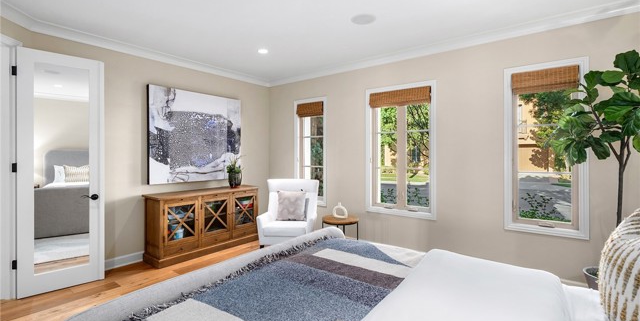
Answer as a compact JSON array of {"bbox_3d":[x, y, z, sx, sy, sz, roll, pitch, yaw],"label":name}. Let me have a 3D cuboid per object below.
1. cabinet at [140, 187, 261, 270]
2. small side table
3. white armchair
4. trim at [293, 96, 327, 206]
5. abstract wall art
[{"bbox_3d":[-1.649,0.898,4.219,0.403,0.846,1.550,1,1,38],"label":"cabinet"},{"bbox_3d":[0.283,1.065,3.885,0.502,0.541,0.502,0,1,0],"label":"small side table"},{"bbox_3d":[-0.491,0.820,4.520,0.826,1.005,0.746,0,1,10],"label":"white armchair"},{"bbox_3d":[-0.169,-0.145,4.832,0.702,1.778,0.070,1,1,38],"label":"trim"},{"bbox_3d":[-1.807,-0.344,4.302,0.050,1.320,1.445,1,1,38],"label":"abstract wall art"}]

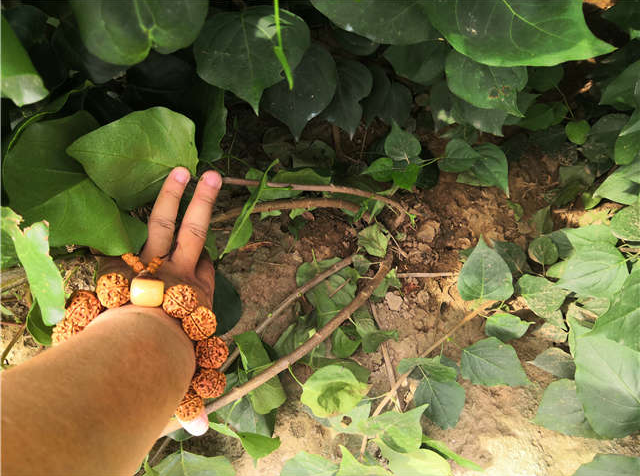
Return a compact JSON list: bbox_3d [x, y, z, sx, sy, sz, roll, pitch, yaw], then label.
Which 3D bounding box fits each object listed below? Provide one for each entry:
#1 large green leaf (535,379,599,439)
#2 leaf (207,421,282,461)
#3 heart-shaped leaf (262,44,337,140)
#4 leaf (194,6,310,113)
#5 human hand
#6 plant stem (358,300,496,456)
[{"bbox_3d":[0.254,0.175,0.520,0.073,0.020,0.056,-24,59,-9],"label":"large green leaf"},{"bbox_3d":[-0.063,0.168,0.415,0.056,0.022,0.028,9,51,7],"label":"leaf"},{"bbox_3d":[-0.020,-0.182,0.620,0.092,0.132,0.025,6,22,-4],"label":"heart-shaped leaf"},{"bbox_3d":[-0.066,-0.178,0.500,0.108,0.100,0.025,3,26,-1],"label":"leaf"},{"bbox_3d":[-0.118,0.048,0.380,0.085,0.080,0.190,4,88,6],"label":"human hand"},{"bbox_3d":[0.117,0.138,0.537,0.028,0.015,0.244,39,60,24],"label":"plant stem"}]

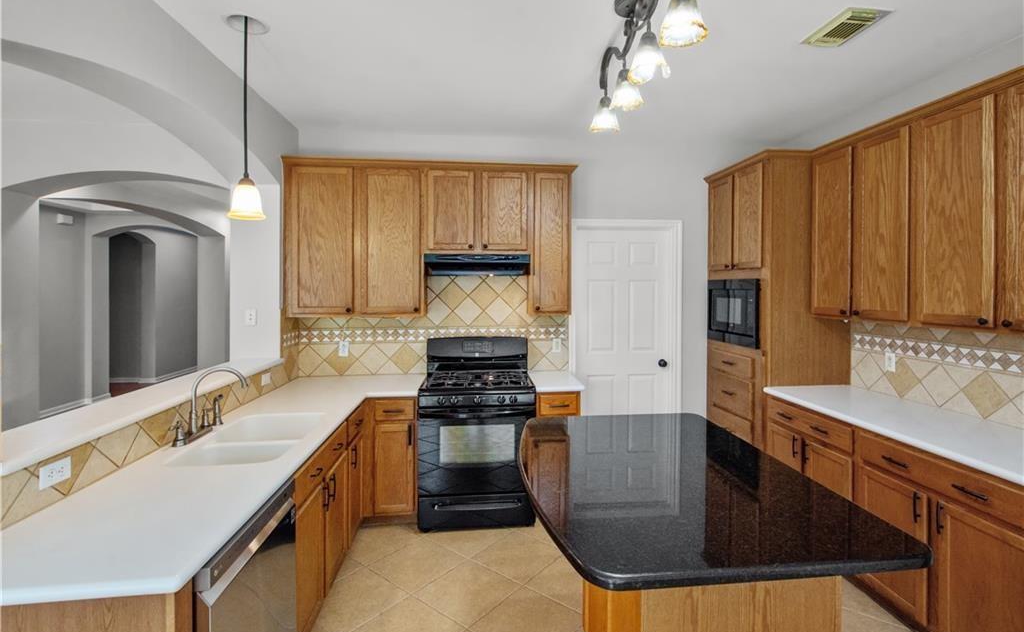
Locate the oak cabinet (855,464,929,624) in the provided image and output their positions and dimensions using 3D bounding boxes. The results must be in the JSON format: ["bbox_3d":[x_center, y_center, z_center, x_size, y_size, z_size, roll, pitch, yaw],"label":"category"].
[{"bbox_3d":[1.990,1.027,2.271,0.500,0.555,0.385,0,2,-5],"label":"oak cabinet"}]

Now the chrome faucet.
[{"bbox_3d":[-1.335,0.386,2.156,0.240,0.300,0.290,0,2,-5],"label":"chrome faucet"}]

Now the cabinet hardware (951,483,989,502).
[{"bbox_3d":[1.771,0.686,1.871,0.030,0.014,0.138,0,2,-5],"label":"cabinet hardware"}]

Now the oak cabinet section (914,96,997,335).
[{"bbox_3d":[2.196,-0.461,2.269,0.321,1.013,0.378,0,3,-5],"label":"oak cabinet section"}]

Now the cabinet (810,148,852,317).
[{"bbox_3d":[2.113,-0.503,3.002,0.320,1.010,0.325,0,2,-5],"label":"cabinet"}]

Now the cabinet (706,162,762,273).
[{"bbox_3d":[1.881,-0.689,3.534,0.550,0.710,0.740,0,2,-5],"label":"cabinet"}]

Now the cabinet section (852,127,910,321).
[{"bbox_3d":[2.160,-0.482,2.654,0.321,1.008,0.344,0,3,-5],"label":"cabinet section"}]

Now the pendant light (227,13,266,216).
[{"bbox_3d":[-1.187,-0.883,2.171,0.178,0.875,0.178,0,2,-5],"label":"pendant light"}]

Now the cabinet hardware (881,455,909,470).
[{"bbox_3d":[1.740,0.663,2.195,0.030,0.014,0.135,0,2,-5],"label":"cabinet hardware"}]

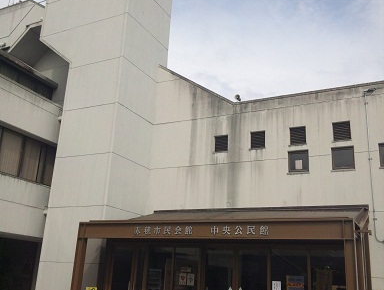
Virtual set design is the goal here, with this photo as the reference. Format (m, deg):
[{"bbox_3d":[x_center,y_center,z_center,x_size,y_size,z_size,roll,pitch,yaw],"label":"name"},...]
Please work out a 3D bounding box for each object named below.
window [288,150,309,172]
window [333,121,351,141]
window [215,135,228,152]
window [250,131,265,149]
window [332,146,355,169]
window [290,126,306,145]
[{"bbox_3d":[3.490,0.549,14.020,0.662,0.819,0.110,-6,-19,27],"label":"window"},{"bbox_3d":[4.778,-0.430,13.648,0.552,0.699,0.110,-6,-19,27],"label":"window"},{"bbox_3d":[1.077,-0.042,15.535,0.552,0.699,0.110,-6,-19,27],"label":"window"},{"bbox_3d":[2.310,-0.172,14.907,0.552,0.699,0.110,-6,-19,27],"label":"window"},{"bbox_3d":[4.730,0.418,13.388,0.662,0.819,0.110,-6,-19,27],"label":"window"},{"bbox_3d":[3.538,-0.298,14.280,0.552,0.699,0.110,-6,-19,27],"label":"window"}]

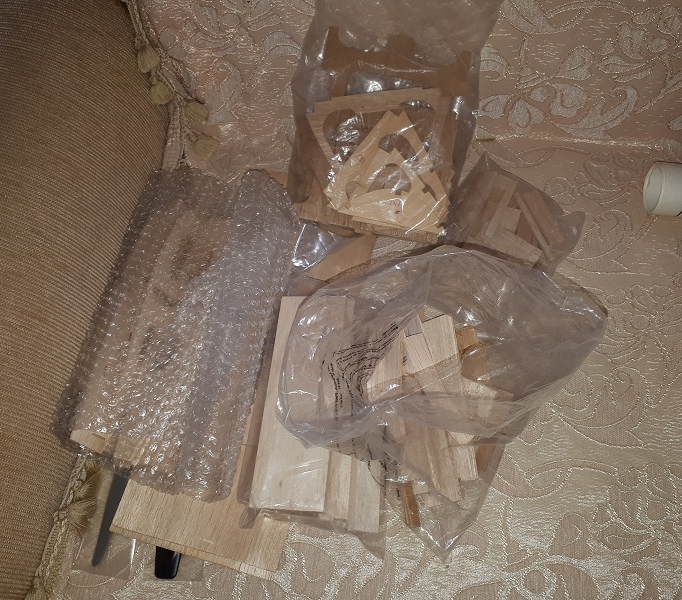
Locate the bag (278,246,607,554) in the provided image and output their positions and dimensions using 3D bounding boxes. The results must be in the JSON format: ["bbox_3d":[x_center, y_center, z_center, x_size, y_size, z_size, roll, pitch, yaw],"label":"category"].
[{"bbox_3d":[0.107,0.097,0.649,0.310,0.125,0.290,-1,65,-2],"label":"bag"}]

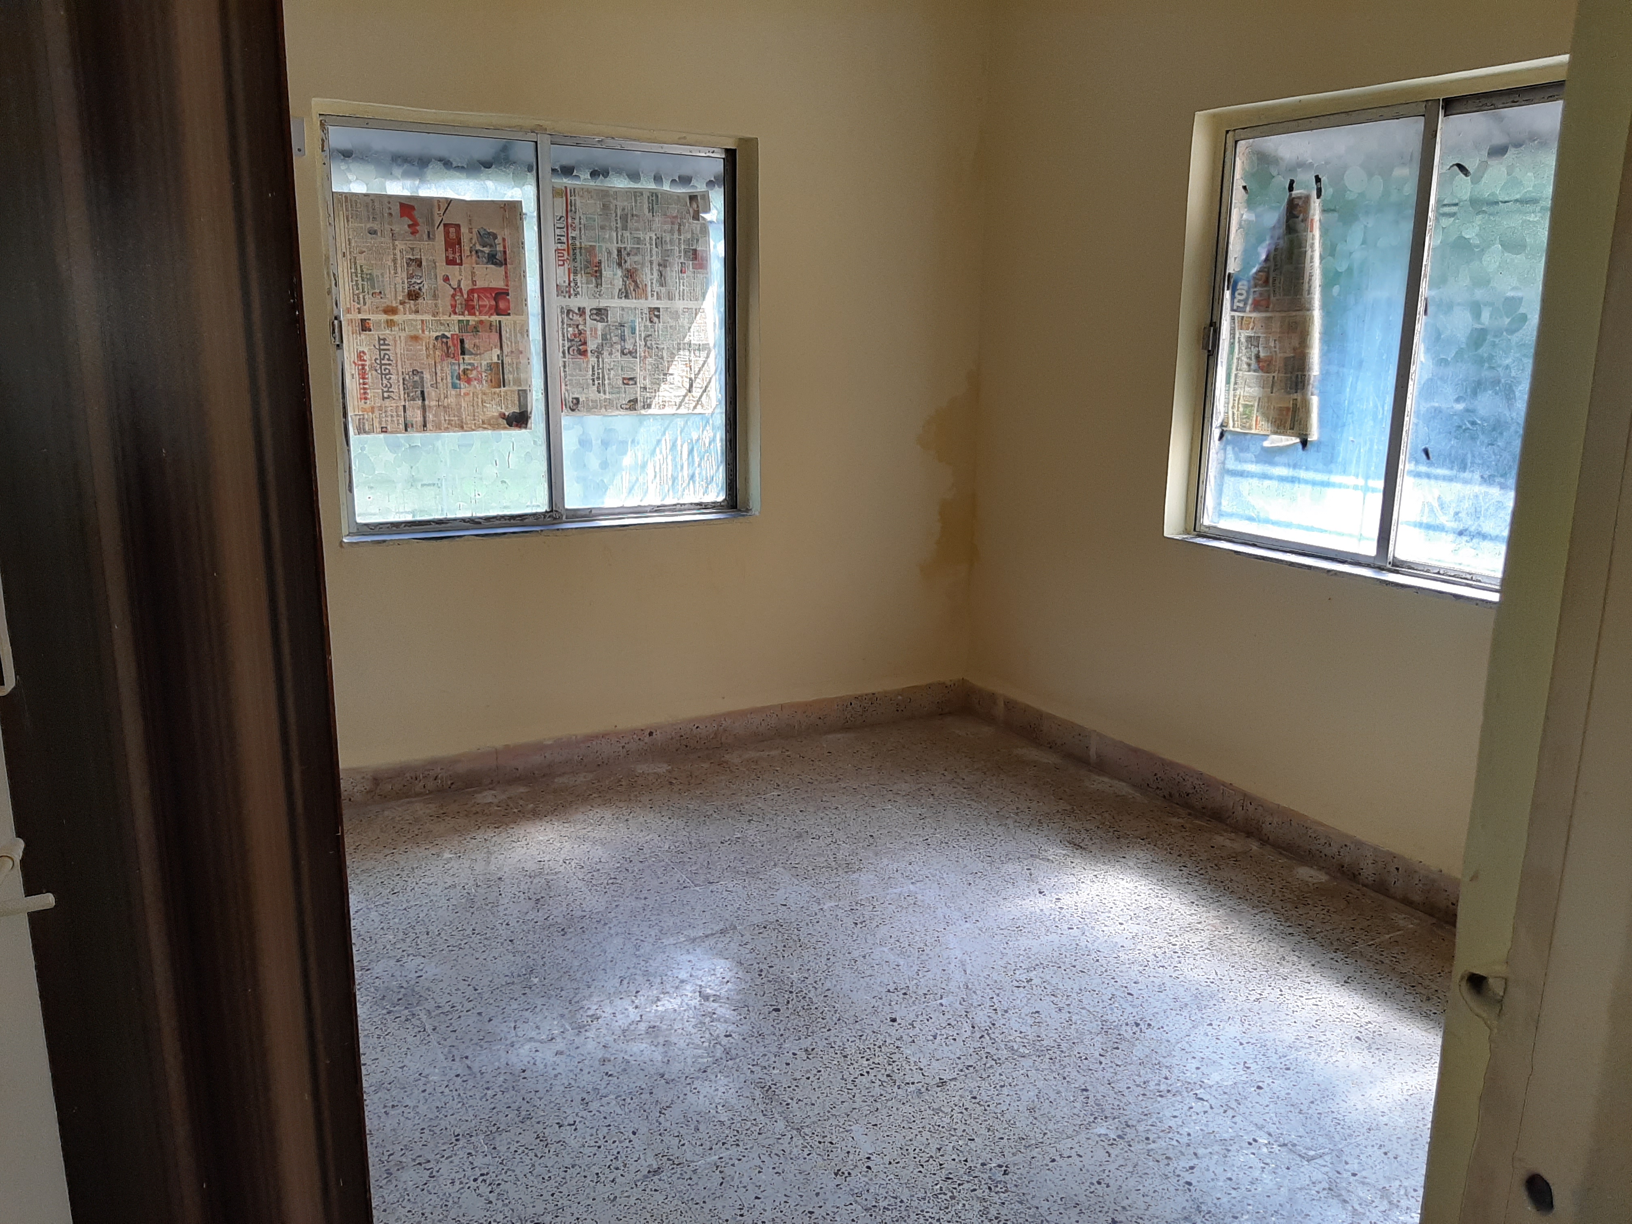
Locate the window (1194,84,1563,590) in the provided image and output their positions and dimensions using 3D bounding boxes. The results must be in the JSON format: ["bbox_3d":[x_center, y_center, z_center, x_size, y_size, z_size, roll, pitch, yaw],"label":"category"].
[{"bbox_3d":[1.533,-0.695,3.150,0.080,1.165,1.280,-6,14,-29],"label":"window"}]

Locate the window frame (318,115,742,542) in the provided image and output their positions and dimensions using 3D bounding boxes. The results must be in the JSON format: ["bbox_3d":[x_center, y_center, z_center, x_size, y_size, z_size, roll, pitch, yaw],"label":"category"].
[{"bbox_3d":[-0.845,-0.879,3.873,1.278,1.173,0.080,-6,14,-29],"label":"window frame"}]

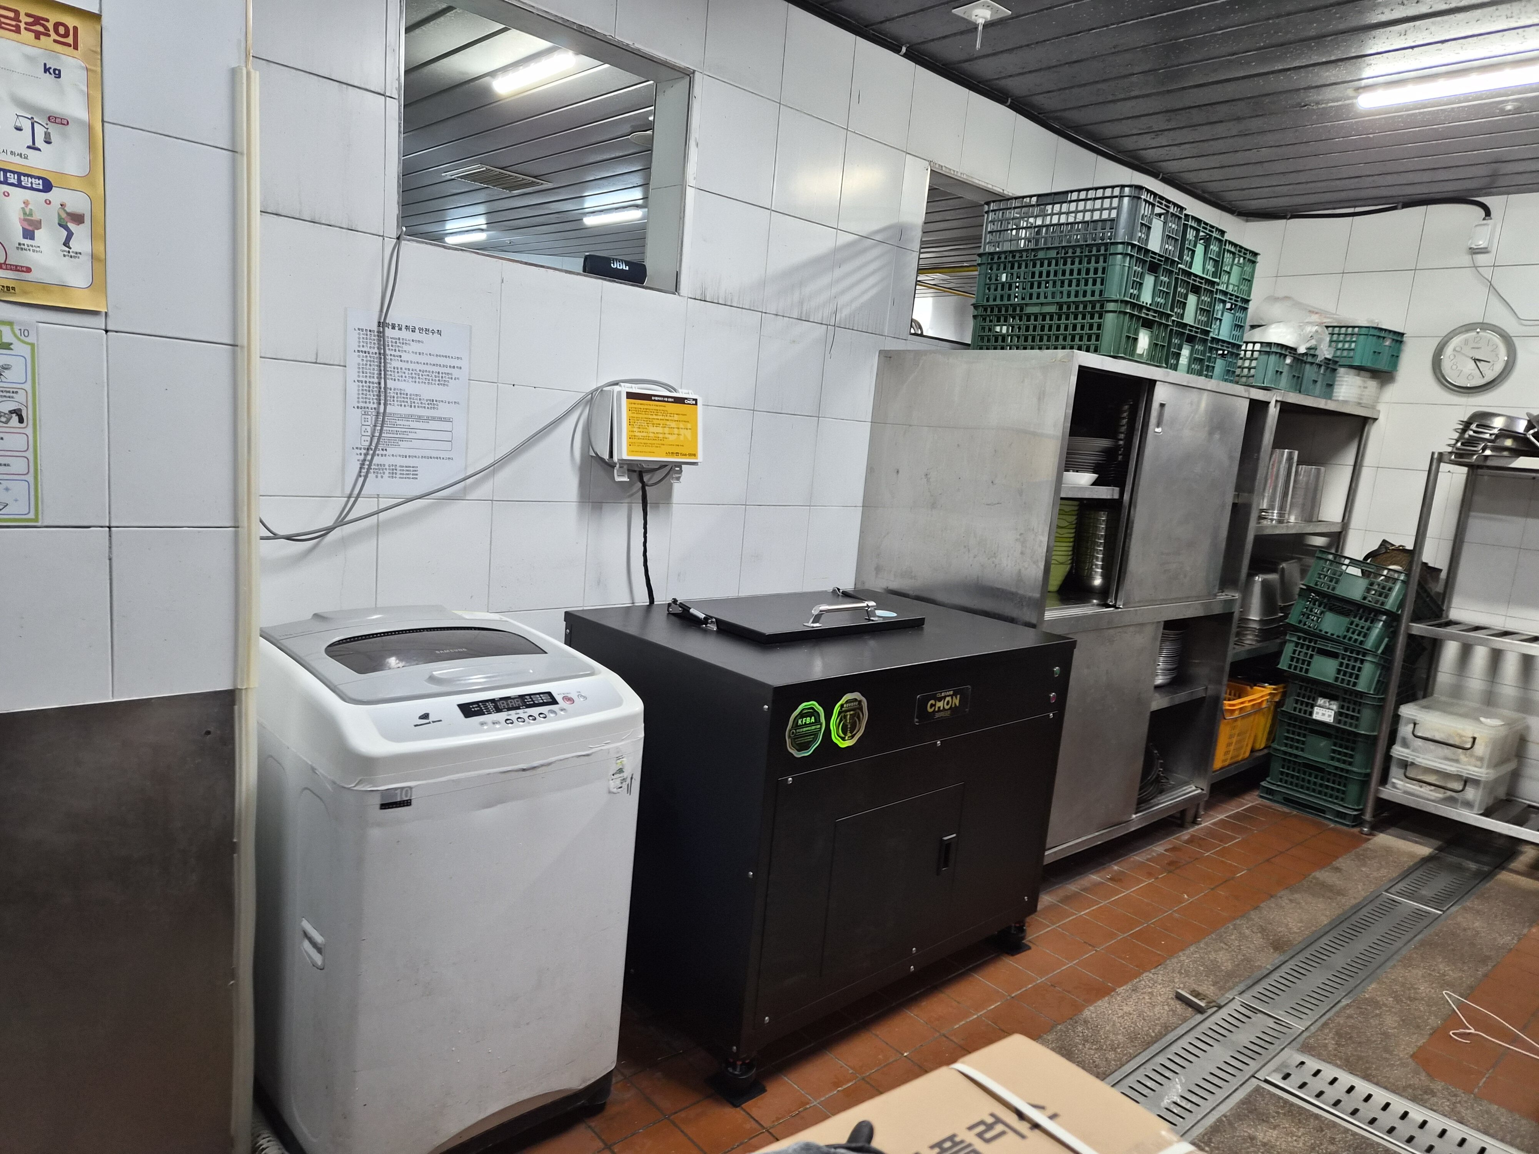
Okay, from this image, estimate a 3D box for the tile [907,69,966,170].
[{"bbox_3d":[0.585,-1.594,3.565,0.293,0.285,0.010,-3,11,-43],"label":"tile"}]

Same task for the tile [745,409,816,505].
[{"bbox_3d":[0.046,-0.389,3.364,0.299,0.299,0.010,-3,12,-44],"label":"tile"}]

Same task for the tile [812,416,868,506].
[{"bbox_3d":[0.263,-0.395,3.573,0.297,0.302,0.010,-3,11,-43],"label":"tile"}]

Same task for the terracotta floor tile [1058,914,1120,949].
[{"bbox_3d":[0.965,1.076,3.090,0.152,0.010,0.150,-3,11,-43],"label":"terracotta floor tile"}]

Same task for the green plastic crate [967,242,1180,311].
[{"bbox_3d":[0.979,-0.953,3.314,0.350,0.165,0.530,-3,12,-43],"label":"green plastic crate"}]

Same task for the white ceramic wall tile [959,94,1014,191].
[{"bbox_3d":[0.818,-1.628,3.834,0.300,0.300,0.010,-3,12,-43],"label":"white ceramic wall tile"}]

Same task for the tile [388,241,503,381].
[{"bbox_3d":[-0.795,-0.641,2.498,0.293,0.300,0.010,-3,11,-43],"label":"tile"}]

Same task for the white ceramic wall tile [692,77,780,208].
[{"bbox_3d":[-0.093,-1.285,3.047,0.300,0.300,0.010,-3,12,-43],"label":"white ceramic wall tile"}]

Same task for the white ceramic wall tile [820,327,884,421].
[{"bbox_3d":[0.289,-0.685,3.496,0.295,0.298,0.010,-3,12,-43],"label":"white ceramic wall tile"}]

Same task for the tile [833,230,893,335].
[{"bbox_3d":[0.320,-0.985,3.452,0.295,0.302,0.010,-3,12,-43],"label":"tile"}]

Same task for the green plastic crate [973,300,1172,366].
[{"bbox_3d":[0.980,-0.796,3.364,0.337,0.168,0.530,-3,12,-45],"label":"green plastic crate"}]

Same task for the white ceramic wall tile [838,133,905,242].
[{"bbox_3d":[0.349,-1.290,3.406,0.295,0.302,0.010,-3,12,-43],"label":"white ceramic wall tile"}]

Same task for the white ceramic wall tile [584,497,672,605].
[{"bbox_3d":[-0.413,-0.065,2.991,0.299,0.299,0.010,-3,12,-44],"label":"white ceramic wall tile"}]

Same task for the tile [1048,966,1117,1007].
[{"bbox_3d":[0.888,1.168,2.922,0.150,0.012,0.150,-3,12,-43],"label":"tile"}]

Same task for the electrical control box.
[{"bbox_3d":[-0.345,-0.406,2.905,0.285,0.225,0.150,-3,12,-43],"label":"electrical control box"}]

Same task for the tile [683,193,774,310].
[{"bbox_3d":[-0.119,-0.975,3.080,0.297,0.302,0.010,-3,11,-43],"label":"tile"}]

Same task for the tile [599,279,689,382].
[{"bbox_3d":[-0.361,-0.659,2.898,0.293,0.300,0.010,-3,11,-43],"label":"tile"}]

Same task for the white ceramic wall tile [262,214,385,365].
[{"bbox_3d":[-1.009,-0.632,2.293,0.286,0.302,0.010,-3,12,-43],"label":"white ceramic wall tile"}]

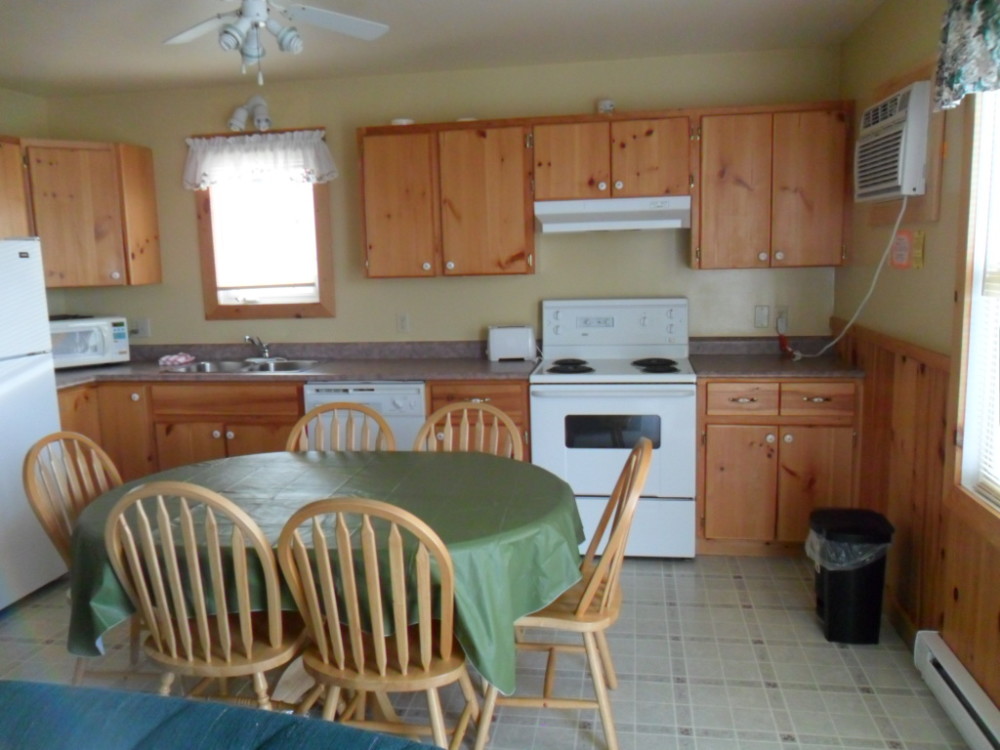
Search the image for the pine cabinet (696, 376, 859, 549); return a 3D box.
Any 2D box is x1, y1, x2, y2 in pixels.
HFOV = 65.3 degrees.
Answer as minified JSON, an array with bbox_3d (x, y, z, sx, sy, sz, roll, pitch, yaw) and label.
[{"bbox_3d":[1.357,0.392,3.975,0.722,0.847,0.592,0,9,10],"label":"pine cabinet"}]

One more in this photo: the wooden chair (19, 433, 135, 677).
[{"bbox_3d":[-1.228,0.637,2.595,0.495,0.900,0.460,0,7,10],"label":"wooden chair"}]

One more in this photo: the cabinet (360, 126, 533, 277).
[{"bbox_3d":[-0.251,-0.924,4.192,0.920,0.775,0.335,0,7,10],"label":"cabinet"}]

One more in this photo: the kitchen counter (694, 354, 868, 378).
[{"bbox_3d":[1.336,-0.032,3.872,0.740,0.044,0.635,0,7,10],"label":"kitchen counter"}]

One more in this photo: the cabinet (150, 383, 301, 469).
[{"bbox_3d":[-1.373,0.427,4.429,0.865,0.870,0.605,0,7,10],"label":"cabinet"}]

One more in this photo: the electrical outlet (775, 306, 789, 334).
[{"bbox_3d":[1.503,-0.294,4.152,0.068,0.142,0.030,0,9,10],"label":"electrical outlet"}]

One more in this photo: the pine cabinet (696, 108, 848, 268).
[{"bbox_3d":[1.326,-0.923,3.912,0.717,0.765,0.335,0,7,10],"label":"pine cabinet"}]

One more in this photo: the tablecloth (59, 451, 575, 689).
[{"bbox_3d":[-0.487,0.543,2.379,1.500,0.410,1.120,0,7,10],"label":"tablecloth"}]

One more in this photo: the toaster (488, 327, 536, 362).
[{"bbox_3d":[0.078,-0.176,4.317,0.260,0.185,0.160,0,9,10],"label":"toaster"}]

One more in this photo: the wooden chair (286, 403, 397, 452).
[{"bbox_3d":[-0.666,0.576,2.968,0.460,0.900,0.500,0,7,10],"label":"wooden chair"}]

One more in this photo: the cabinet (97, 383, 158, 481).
[{"bbox_3d":[-1.954,0.430,4.532,0.325,0.870,0.605,0,7,10],"label":"cabinet"}]

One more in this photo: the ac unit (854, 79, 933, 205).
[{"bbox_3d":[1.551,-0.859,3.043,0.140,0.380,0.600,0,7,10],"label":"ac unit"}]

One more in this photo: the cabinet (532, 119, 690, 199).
[{"bbox_3d":[0.578,-1.105,4.033,0.776,0.395,0.326,0,9,10],"label":"cabinet"}]

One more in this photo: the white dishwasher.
[{"bbox_3d":[-0.629,0.403,4.307,0.635,0.845,0.592,0,9,10],"label":"white dishwasher"}]

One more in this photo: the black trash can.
[{"bbox_3d":[1.321,0.763,2.967,0.260,0.455,0.270,0,9,10],"label":"black trash can"}]

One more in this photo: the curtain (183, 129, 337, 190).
[{"bbox_3d":[-1.400,-1.239,4.477,0.930,0.295,0.090,0,7,10],"label":"curtain"}]

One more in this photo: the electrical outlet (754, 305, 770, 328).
[{"bbox_3d":[1.405,-0.310,4.176,0.077,0.121,0.012,0,9,10],"label":"electrical outlet"}]

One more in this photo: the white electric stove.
[{"bbox_3d":[0.587,0.242,4.012,0.763,1.218,0.720,0,9,10],"label":"white electric stove"}]

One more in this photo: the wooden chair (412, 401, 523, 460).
[{"bbox_3d":[-0.164,0.573,2.878,0.460,0.900,0.500,0,7,10],"label":"wooden chair"}]

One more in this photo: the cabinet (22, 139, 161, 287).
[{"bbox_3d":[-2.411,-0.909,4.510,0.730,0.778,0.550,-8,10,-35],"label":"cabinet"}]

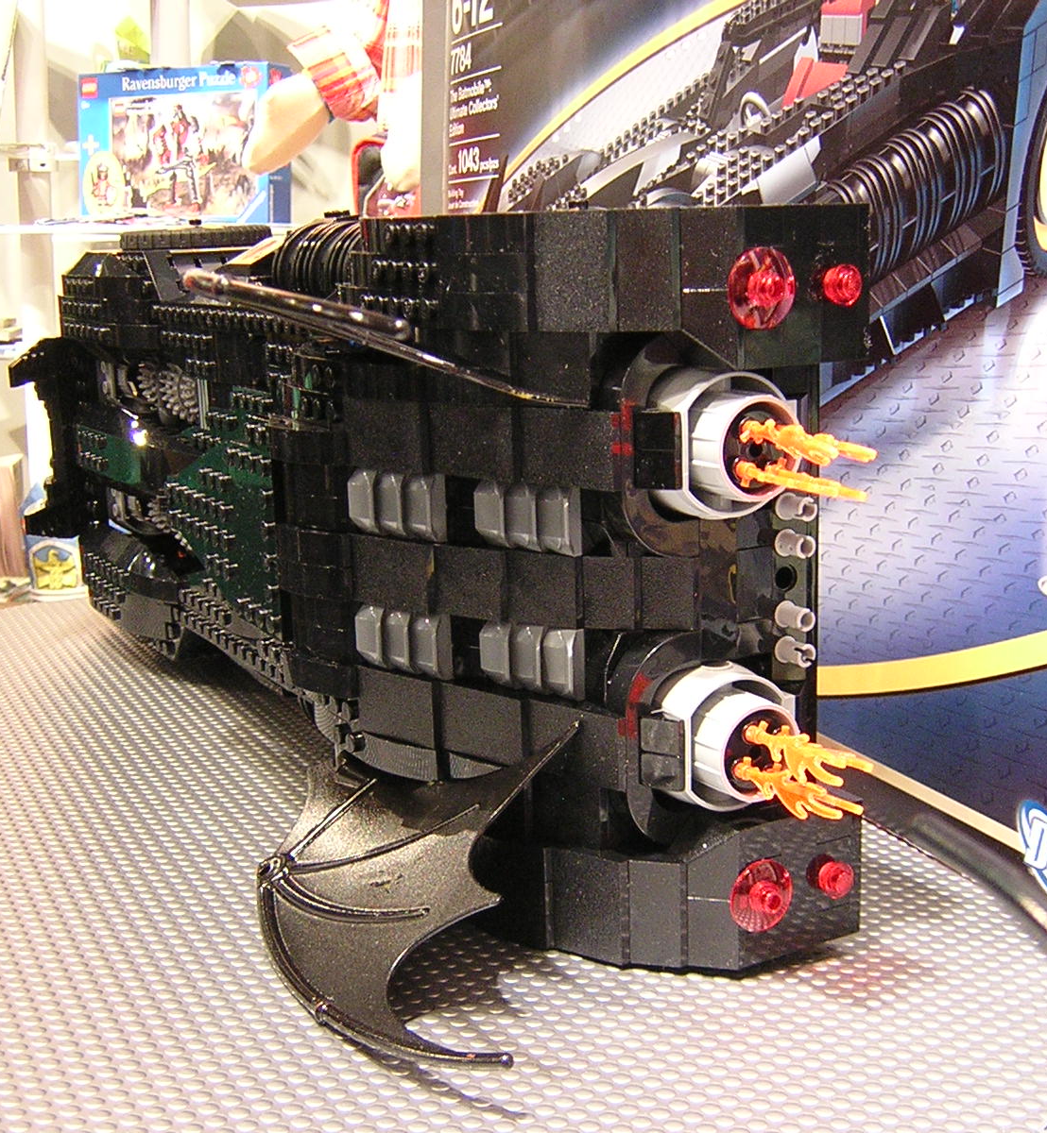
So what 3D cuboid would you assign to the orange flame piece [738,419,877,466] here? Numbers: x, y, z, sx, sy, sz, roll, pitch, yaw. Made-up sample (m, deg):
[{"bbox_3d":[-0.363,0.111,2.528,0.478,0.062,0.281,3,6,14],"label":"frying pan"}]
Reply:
[{"bbox_3d":[0.053,-0.024,0.300,0.009,0.006,0.037,-8,13,-30],"label":"orange flame piece"}]

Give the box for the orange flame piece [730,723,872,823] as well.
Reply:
[{"bbox_3d":[0.057,0.041,0.317,0.011,0.015,0.034,-8,13,-29],"label":"orange flame piece"}]

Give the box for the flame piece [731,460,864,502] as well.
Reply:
[{"bbox_3d":[0.053,-0.017,0.302,0.009,0.005,0.036,-8,13,-30],"label":"flame piece"}]

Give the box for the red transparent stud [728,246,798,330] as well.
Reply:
[{"bbox_3d":[0.047,-0.054,0.308,0.016,0.016,0.006,-8,13,-29],"label":"red transparent stud"}]

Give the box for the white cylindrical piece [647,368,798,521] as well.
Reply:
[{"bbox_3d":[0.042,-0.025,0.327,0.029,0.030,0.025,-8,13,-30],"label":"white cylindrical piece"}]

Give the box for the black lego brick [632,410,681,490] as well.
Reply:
[{"bbox_3d":[0.029,-0.024,0.322,0.010,0.016,0.007,3,12,24],"label":"black lego brick"}]

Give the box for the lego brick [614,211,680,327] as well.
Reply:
[{"bbox_3d":[0.025,-0.060,0.316,0.013,0.024,0.010,0,11,9],"label":"lego brick"}]

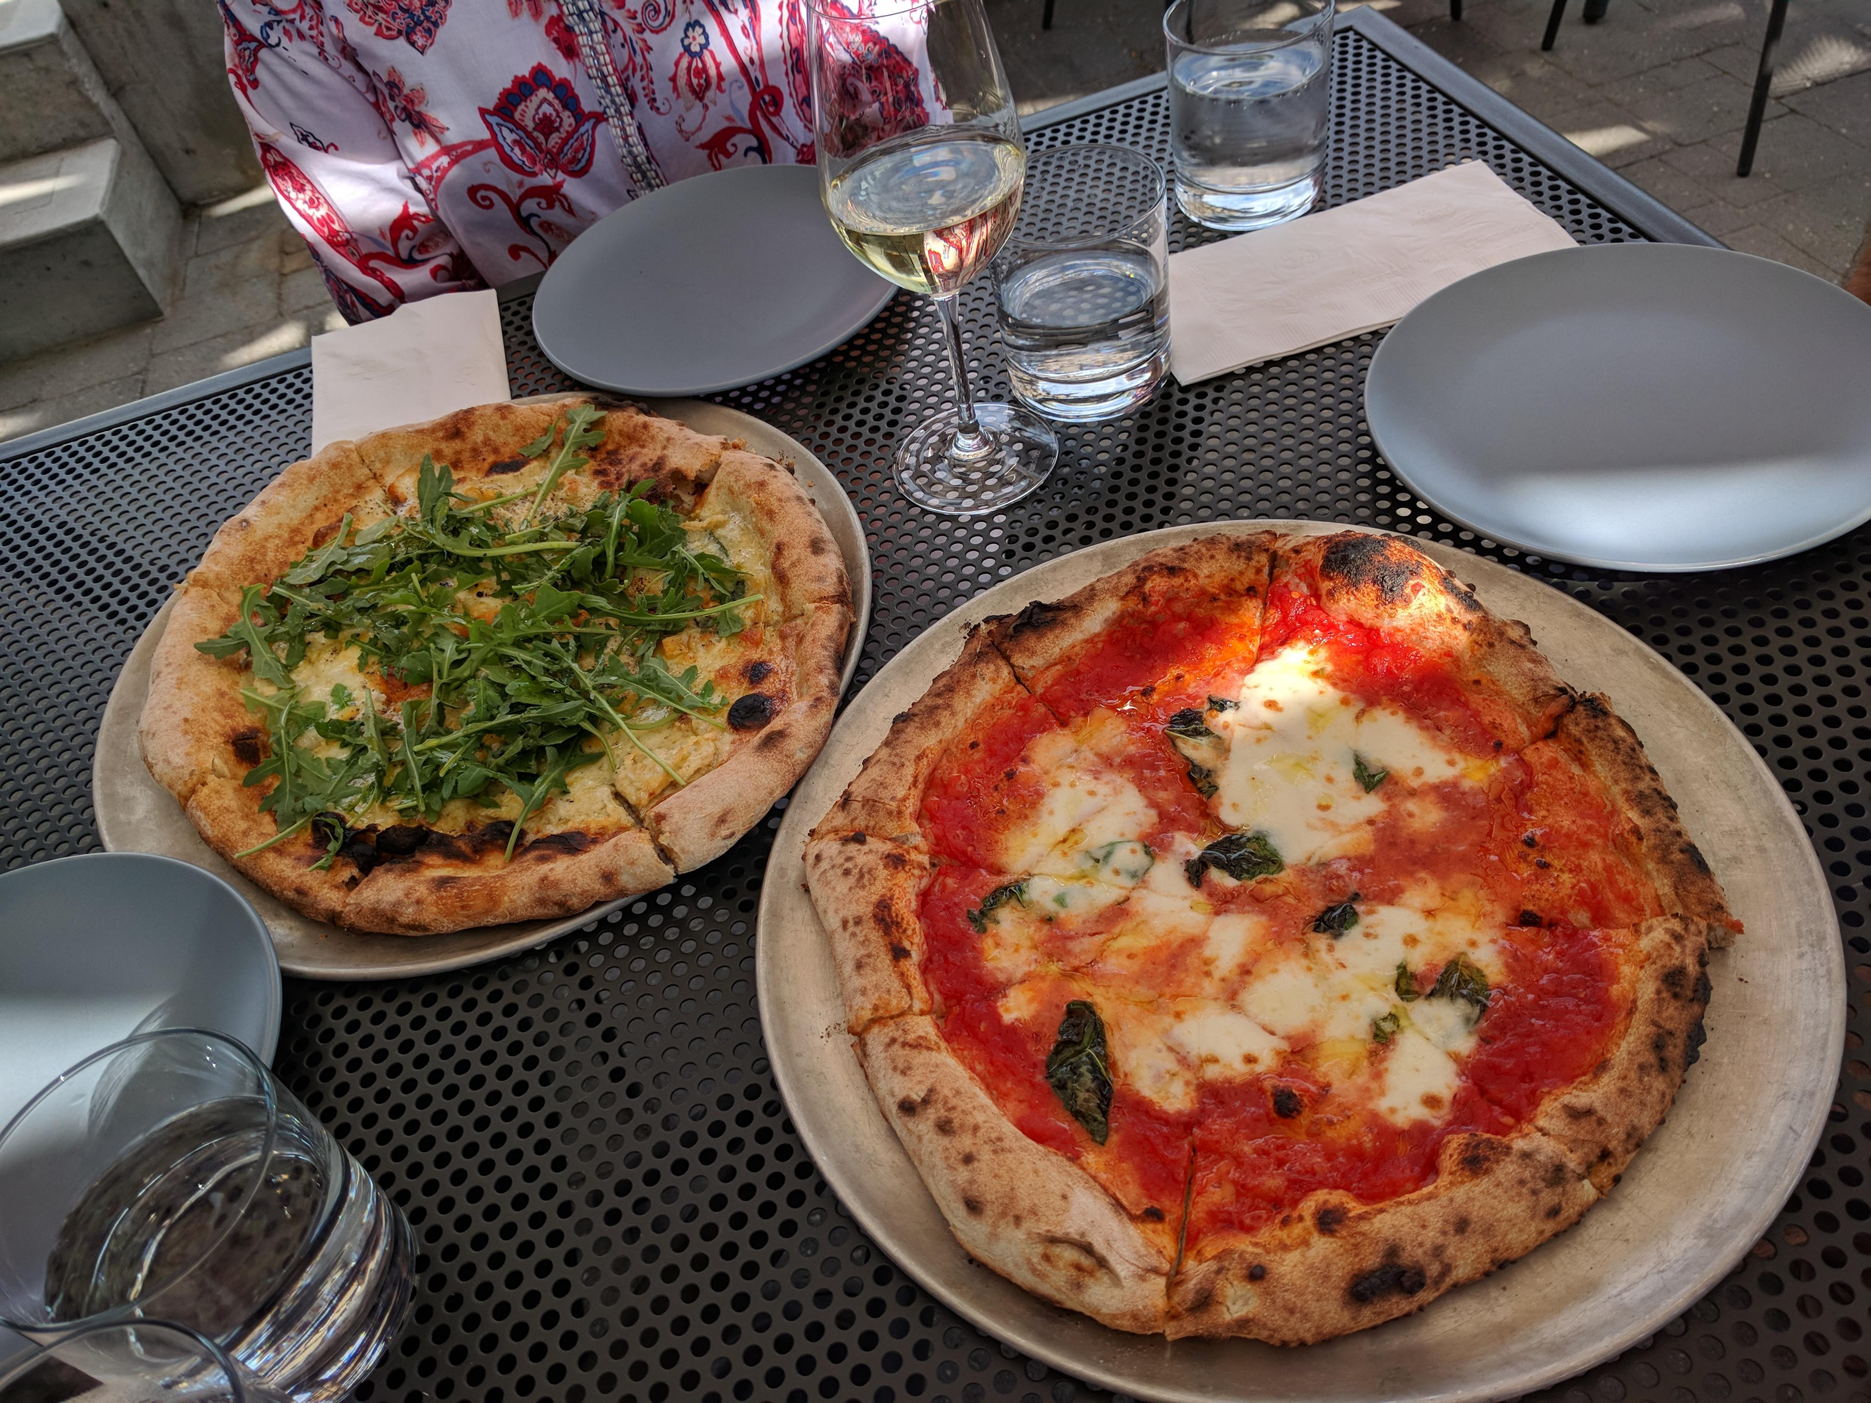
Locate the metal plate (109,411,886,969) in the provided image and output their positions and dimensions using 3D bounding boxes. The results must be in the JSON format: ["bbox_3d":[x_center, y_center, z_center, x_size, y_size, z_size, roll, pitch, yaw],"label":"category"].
[{"bbox_3d":[-0.193,-0.026,0.607,0.335,0.016,0.335,-6,49,7],"label":"metal plate"}]

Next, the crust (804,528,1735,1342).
[{"bbox_3d":[0.101,0.056,0.462,0.285,0.028,0.285,-14,48,0],"label":"crust"}]

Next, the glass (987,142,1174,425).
[{"bbox_3d":[0.067,-0.188,0.641,0.080,0.094,0.080,-6,49,7],"label":"glass"}]

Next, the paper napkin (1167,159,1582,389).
[{"bbox_3d":[0.200,-0.215,0.696,0.208,0.004,0.104,-18,48,-3],"label":"paper napkin"}]

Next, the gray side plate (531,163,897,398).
[{"bbox_3d":[-0.112,-0.228,0.762,0.214,0.022,0.214,-6,49,7],"label":"gray side plate"}]

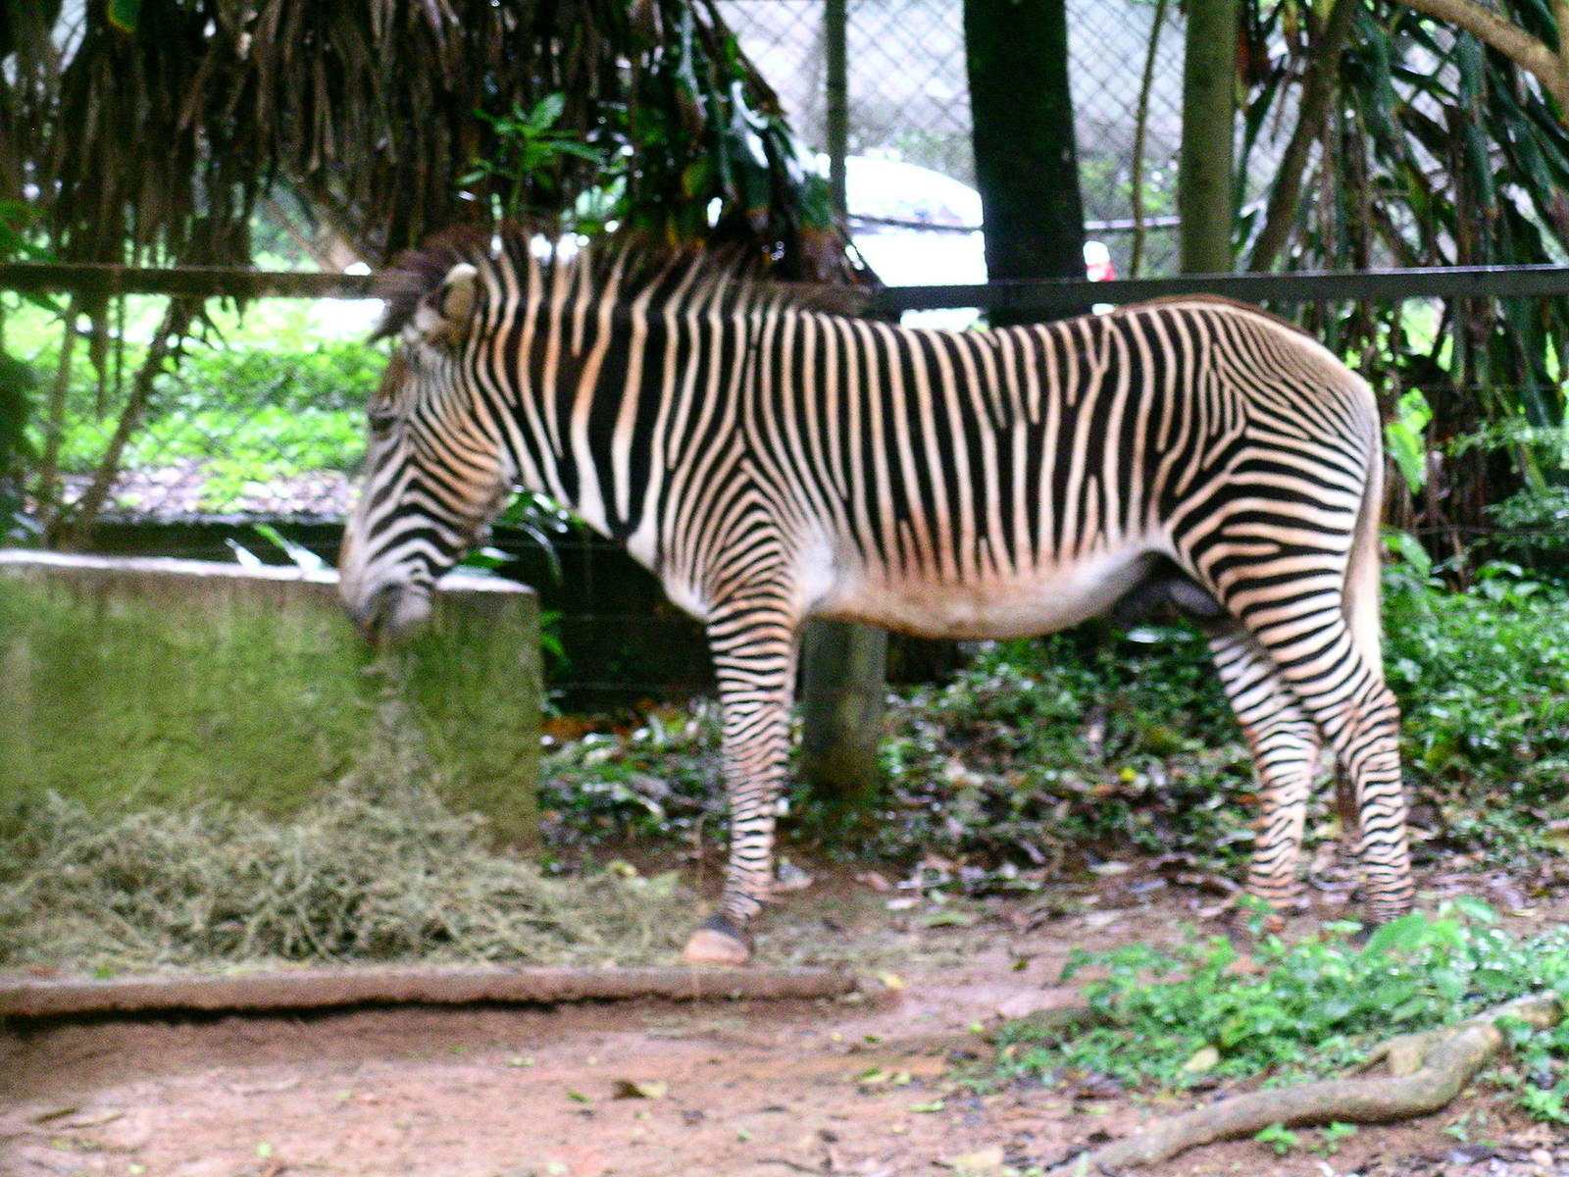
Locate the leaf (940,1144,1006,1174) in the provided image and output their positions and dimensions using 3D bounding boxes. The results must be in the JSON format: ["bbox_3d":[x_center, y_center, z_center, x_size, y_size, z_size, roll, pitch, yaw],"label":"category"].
[{"bbox_3d":[0.322,0.976,9.000,0.113,0.028,0.090,0,5,0],"label":"leaf"}]

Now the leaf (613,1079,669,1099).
[{"bbox_3d":[-0.263,0.914,9.600,0.103,0.027,0.065,0,5,0],"label":"leaf"}]

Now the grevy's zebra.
[{"bbox_3d":[0.192,0.019,10.950,2.230,1.510,0.520,0,5,0],"label":"grevy's zebra"}]

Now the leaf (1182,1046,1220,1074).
[{"bbox_3d":[0.773,0.874,9.750,0.070,0.036,0.070,0,5,0],"label":"leaf"}]

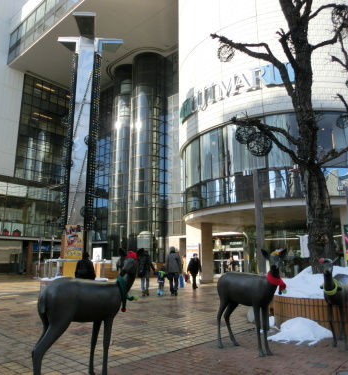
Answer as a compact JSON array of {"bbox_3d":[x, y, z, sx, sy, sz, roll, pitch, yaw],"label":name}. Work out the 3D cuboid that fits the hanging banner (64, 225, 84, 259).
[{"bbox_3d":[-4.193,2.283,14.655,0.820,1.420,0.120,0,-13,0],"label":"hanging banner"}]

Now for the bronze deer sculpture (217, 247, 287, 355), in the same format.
[{"bbox_3d":[1.094,1.667,5.159,0.400,1.440,1.120,11,-16,-39],"label":"bronze deer sculpture"}]

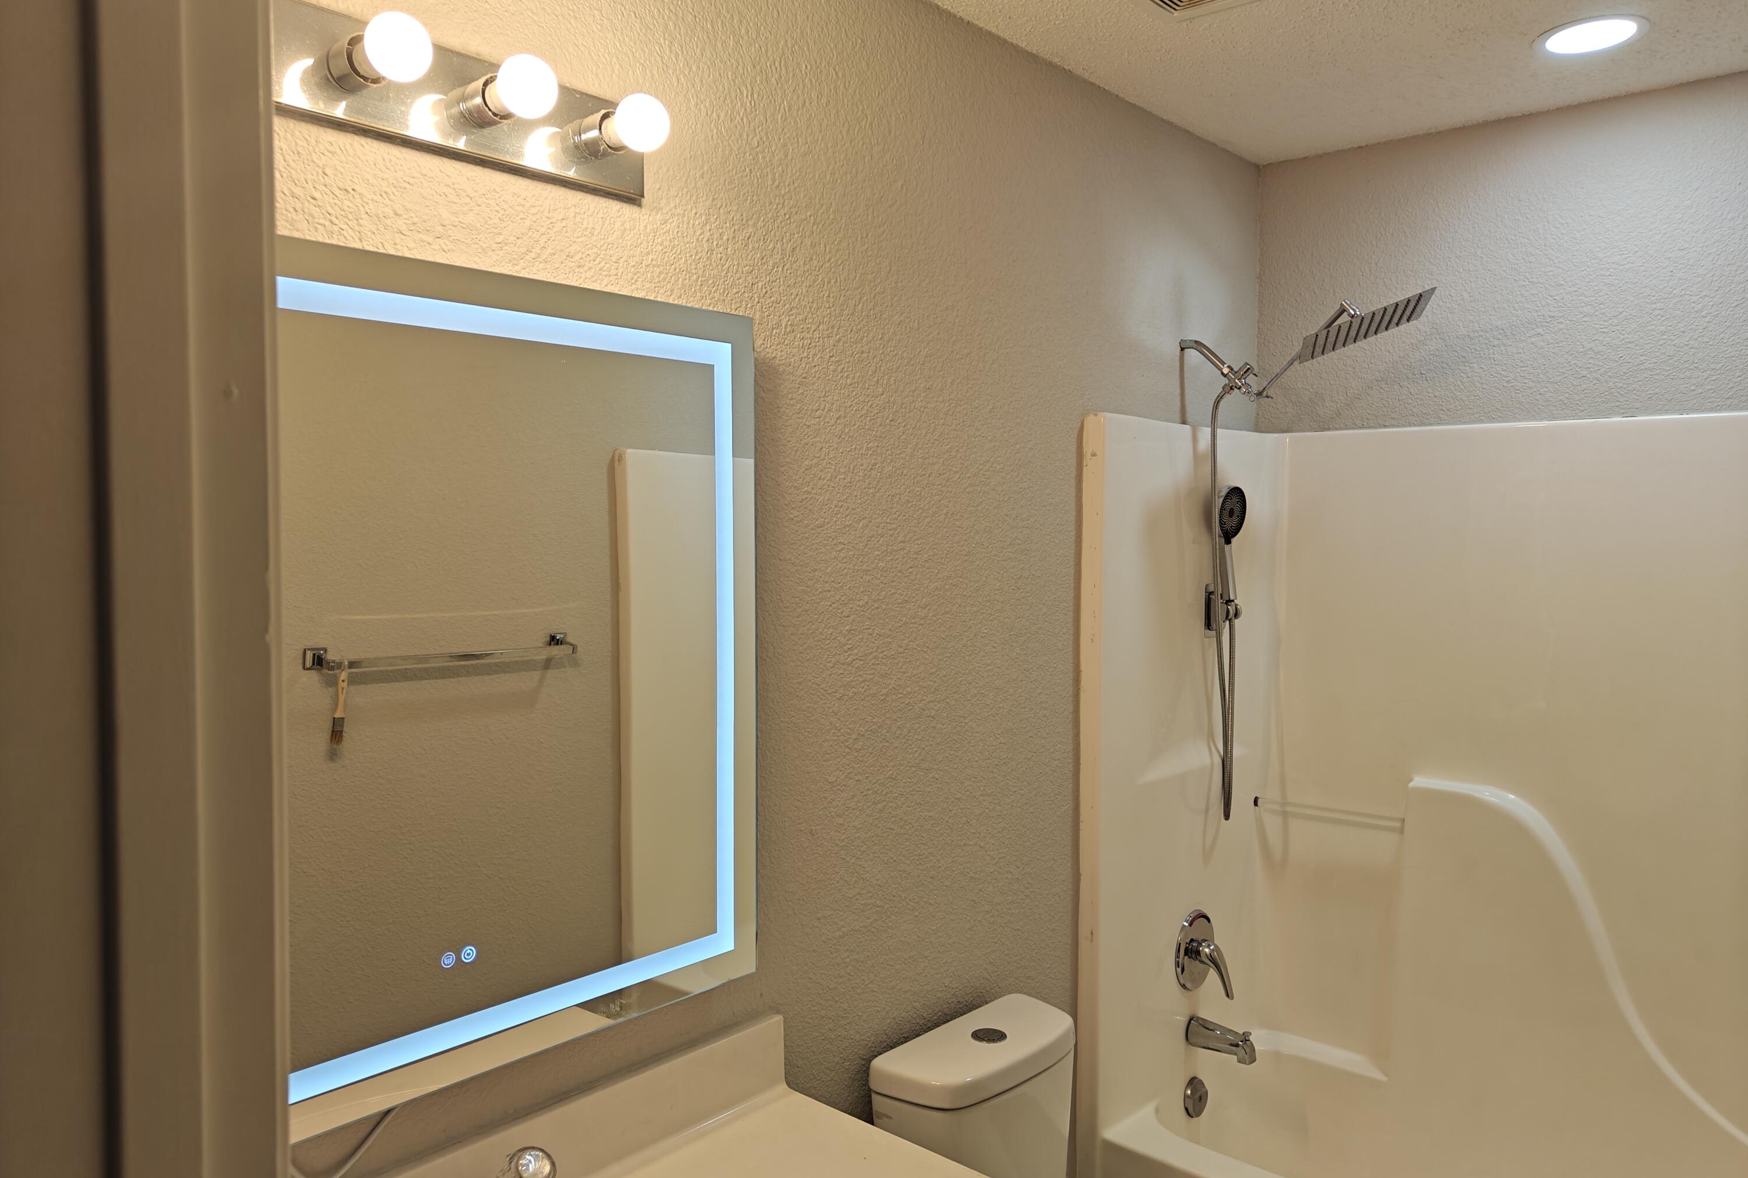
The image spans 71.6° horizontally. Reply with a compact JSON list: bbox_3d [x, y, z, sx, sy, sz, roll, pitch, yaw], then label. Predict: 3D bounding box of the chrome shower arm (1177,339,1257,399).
[{"bbox_3d":[0.732,-0.467,2.572,0.175,0.145,0.045,3,4,42],"label":"chrome shower arm"}]

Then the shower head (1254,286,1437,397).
[{"bbox_3d":[0.946,-0.512,2.486,0.372,0.130,0.254,-20,-7,16],"label":"shower head"}]

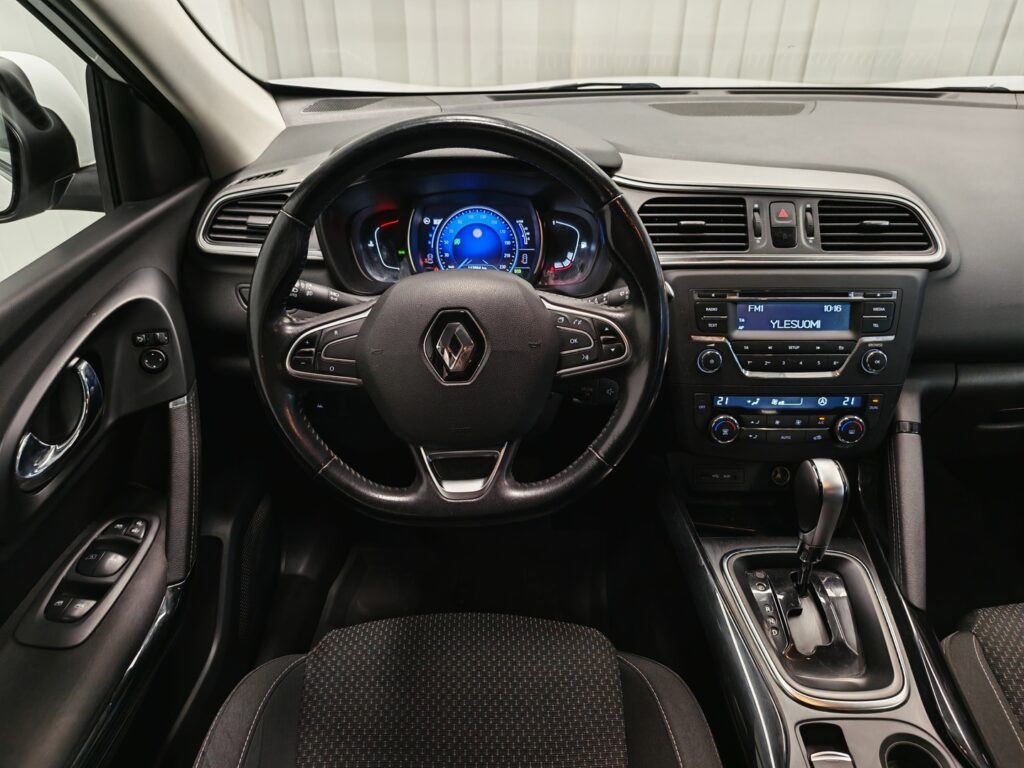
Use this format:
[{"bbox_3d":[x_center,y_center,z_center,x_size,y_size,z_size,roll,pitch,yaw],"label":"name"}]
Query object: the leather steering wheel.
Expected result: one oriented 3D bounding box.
[{"bbox_3d":[-0.046,-0.054,0.625,0.370,0.361,0.100,-3,5,-2],"label":"leather steering wheel"}]

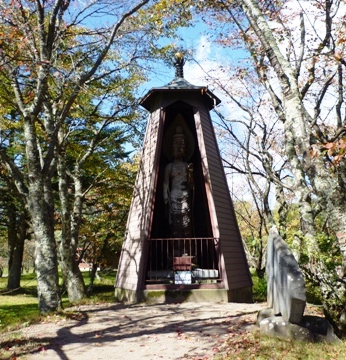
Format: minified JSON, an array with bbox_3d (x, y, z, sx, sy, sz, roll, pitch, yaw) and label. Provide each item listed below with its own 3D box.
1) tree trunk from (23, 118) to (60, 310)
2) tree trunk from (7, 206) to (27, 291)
[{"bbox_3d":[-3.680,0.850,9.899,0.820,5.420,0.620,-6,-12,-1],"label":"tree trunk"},{"bbox_3d":[-7.044,3.039,15.729,0.850,3.700,0.750,-3,-12,0],"label":"tree trunk"}]

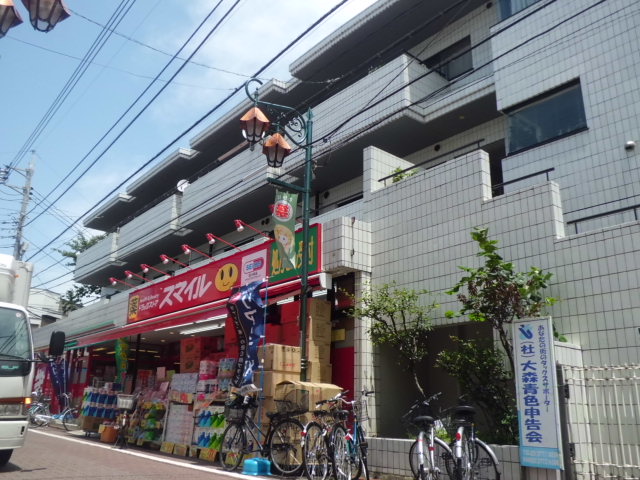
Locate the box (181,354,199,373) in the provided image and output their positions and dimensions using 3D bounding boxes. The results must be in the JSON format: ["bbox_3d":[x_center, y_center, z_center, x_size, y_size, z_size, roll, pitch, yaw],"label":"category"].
[{"bbox_3d":[-2.864,2.968,13.584,0.420,0.406,0.850,13,-20,-36],"label":"box"}]

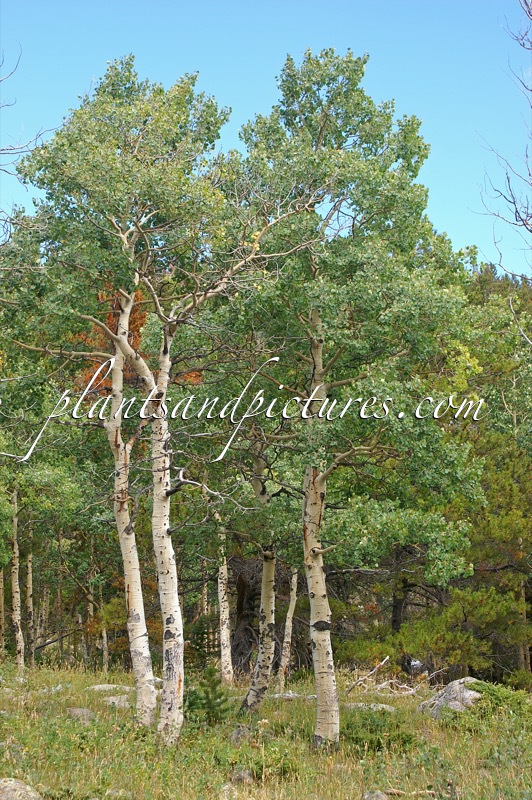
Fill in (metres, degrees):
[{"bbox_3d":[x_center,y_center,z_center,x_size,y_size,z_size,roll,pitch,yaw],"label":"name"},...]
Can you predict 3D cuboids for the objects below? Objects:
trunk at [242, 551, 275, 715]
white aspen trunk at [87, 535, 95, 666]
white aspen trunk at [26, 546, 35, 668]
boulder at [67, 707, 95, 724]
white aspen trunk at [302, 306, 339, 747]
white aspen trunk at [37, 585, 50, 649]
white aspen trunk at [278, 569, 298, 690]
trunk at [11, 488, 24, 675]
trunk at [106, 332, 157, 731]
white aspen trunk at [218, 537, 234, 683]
[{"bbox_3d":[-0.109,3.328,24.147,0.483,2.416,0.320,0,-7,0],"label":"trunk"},{"bbox_3d":[-4.236,4.839,40.195,0.179,3.202,0.160,0,-7,0],"label":"white aspen trunk"},{"bbox_3d":[-5.611,4.944,39.678,0.176,2.923,0.170,0,-7,0],"label":"white aspen trunk"},{"bbox_3d":[-2.430,4.133,21.815,0.367,0.250,0.330,0,-7,0],"label":"boulder"},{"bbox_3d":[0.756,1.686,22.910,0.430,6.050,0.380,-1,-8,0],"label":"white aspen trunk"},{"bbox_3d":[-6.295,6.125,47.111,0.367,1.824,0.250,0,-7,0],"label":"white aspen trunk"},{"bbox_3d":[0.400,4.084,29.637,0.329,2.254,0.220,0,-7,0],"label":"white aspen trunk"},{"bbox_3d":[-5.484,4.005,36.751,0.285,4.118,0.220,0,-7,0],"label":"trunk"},{"bbox_3d":[-2.005,1.934,24.687,0.440,5.740,0.390,-5,-8,-1],"label":"trunk"},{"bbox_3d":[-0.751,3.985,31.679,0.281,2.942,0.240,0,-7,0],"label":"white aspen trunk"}]

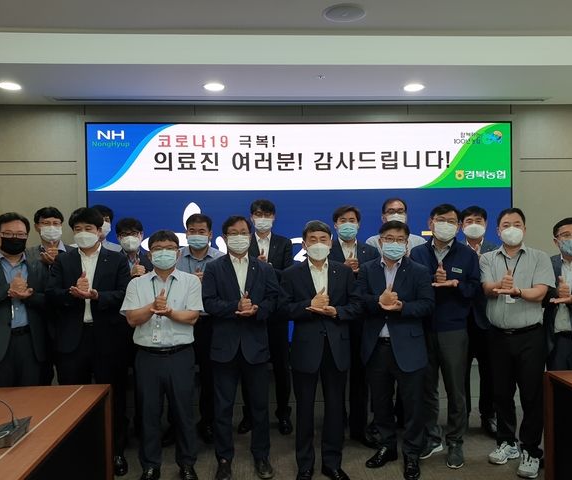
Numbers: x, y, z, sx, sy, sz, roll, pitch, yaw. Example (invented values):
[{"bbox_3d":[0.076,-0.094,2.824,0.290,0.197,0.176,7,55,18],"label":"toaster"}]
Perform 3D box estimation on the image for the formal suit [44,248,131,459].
[{"bbox_3d":[-1.345,0.756,3.290,0.560,1.430,0.370,-1,0,-13],"label":"formal suit"}]

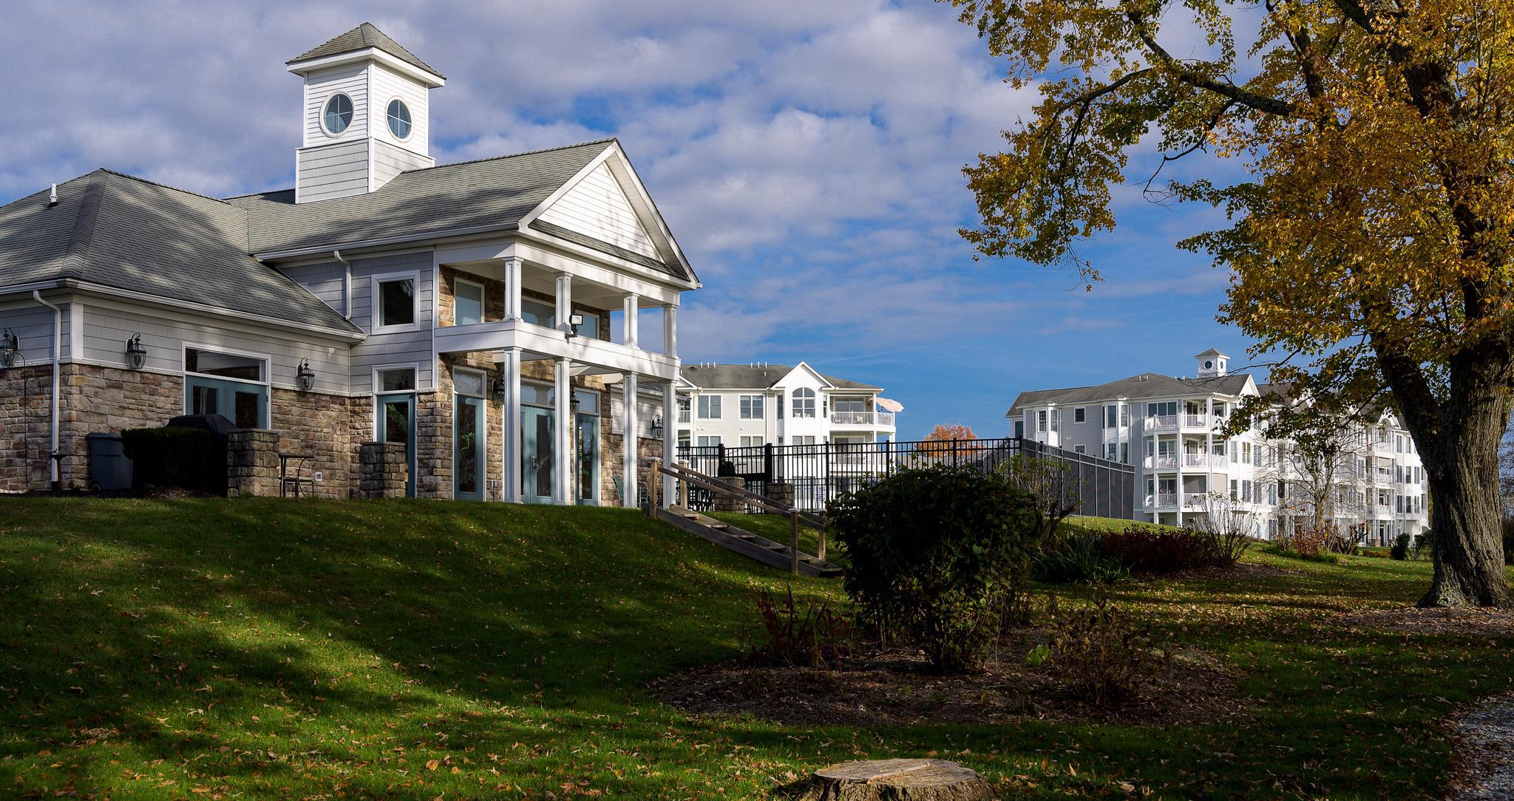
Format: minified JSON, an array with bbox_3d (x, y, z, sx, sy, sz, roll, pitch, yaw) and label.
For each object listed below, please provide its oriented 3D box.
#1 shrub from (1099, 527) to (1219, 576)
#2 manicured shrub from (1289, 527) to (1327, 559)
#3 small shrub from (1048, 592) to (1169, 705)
[{"bbox_3d":[7.588,2.852,27.000,2.300,0.930,1.400,0,-3,0],"label":"shrub"},{"bbox_3d":[18.129,4.692,47.000,1.200,1.050,1.100,0,-3,0],"label":"manicured shrub"},{"bbox_3d":[2.646,1.879,10.800,0.920,0.880,0.880,0,-3,0],"label":"small shrub"}]

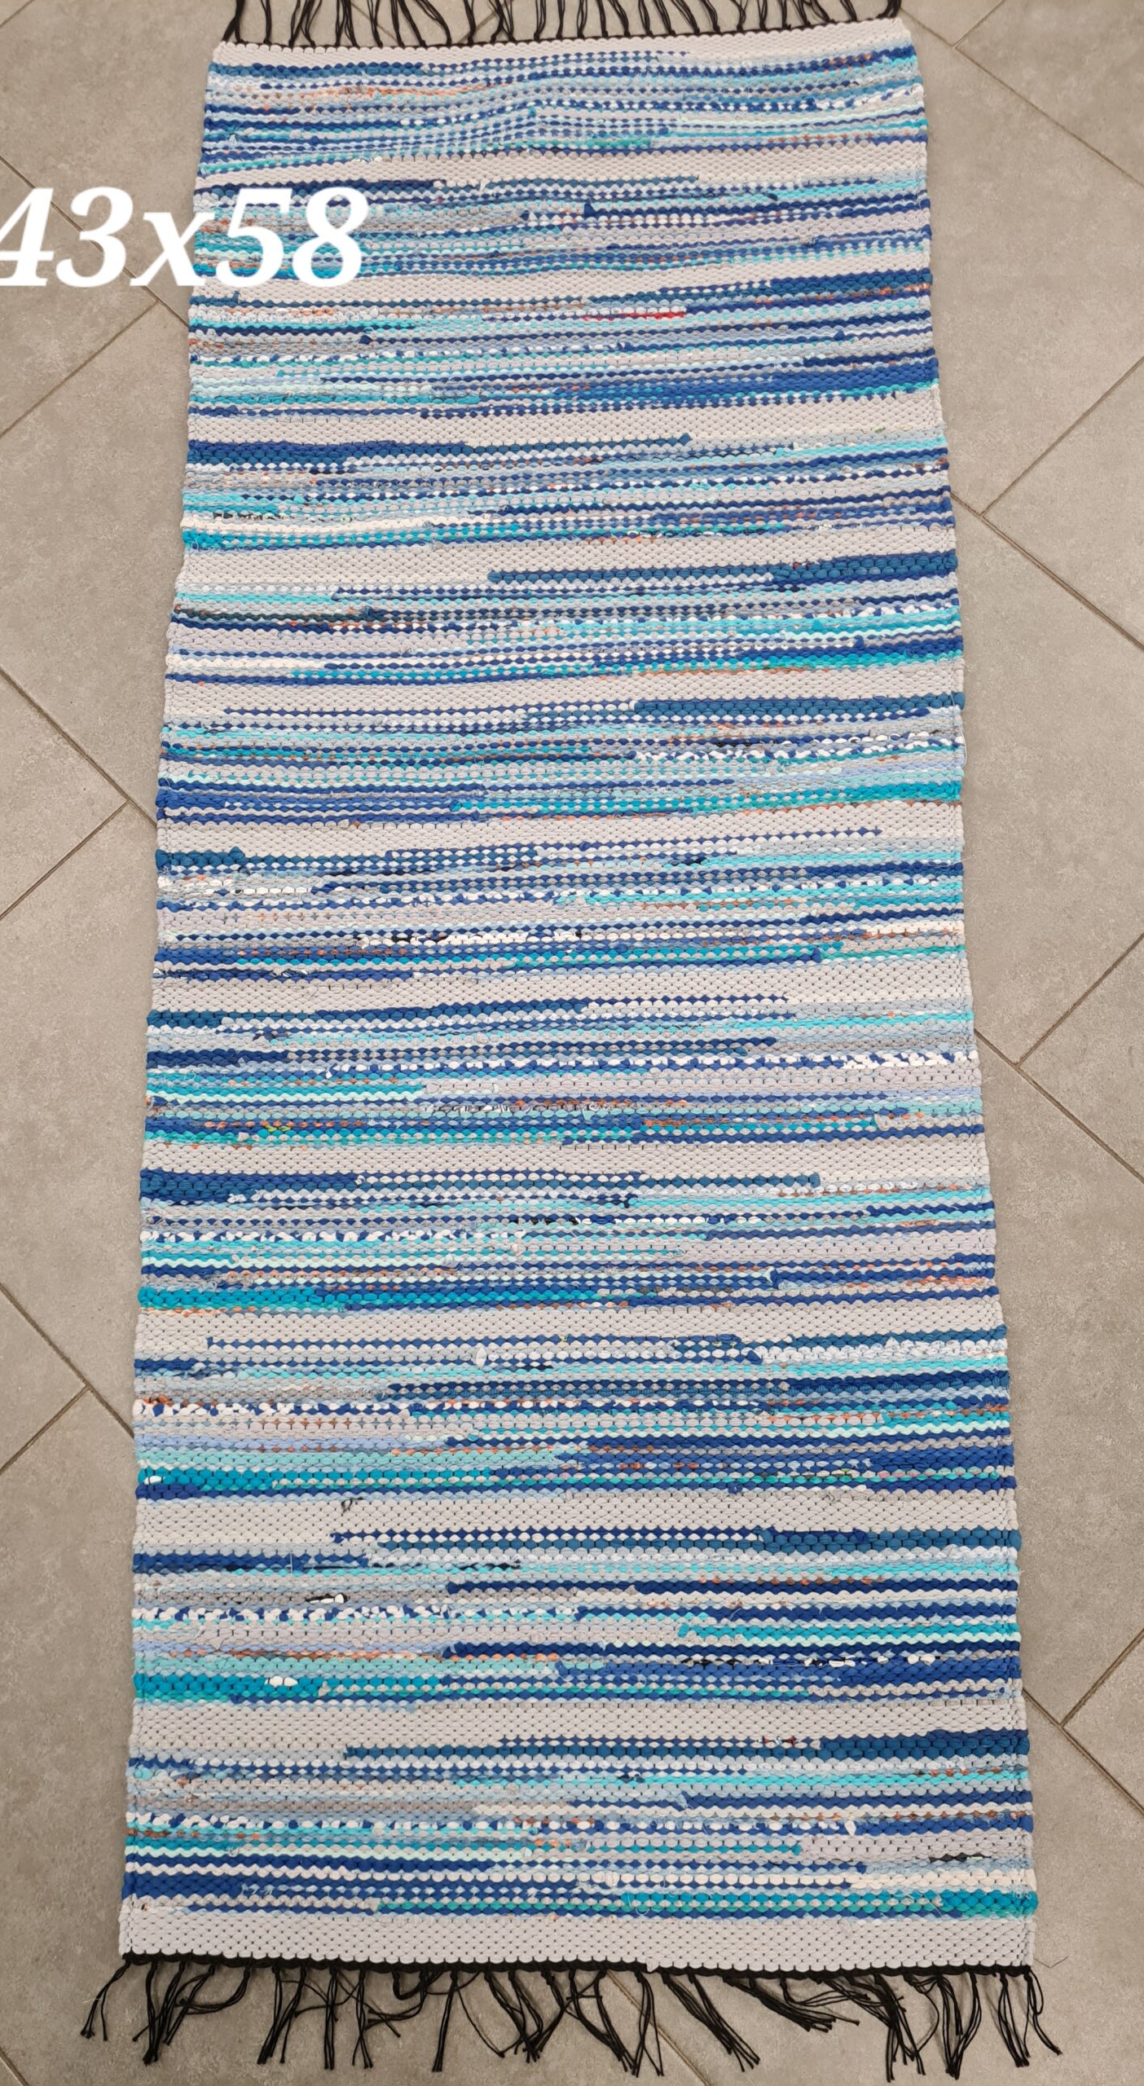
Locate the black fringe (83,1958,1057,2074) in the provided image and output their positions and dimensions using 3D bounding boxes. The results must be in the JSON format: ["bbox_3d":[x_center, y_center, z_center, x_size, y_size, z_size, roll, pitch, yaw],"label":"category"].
[{"bbox_3d":[-0.005,0.595,0.953,0.594,0.012,0.063,-1,77,3],"label":"black fringe"}]

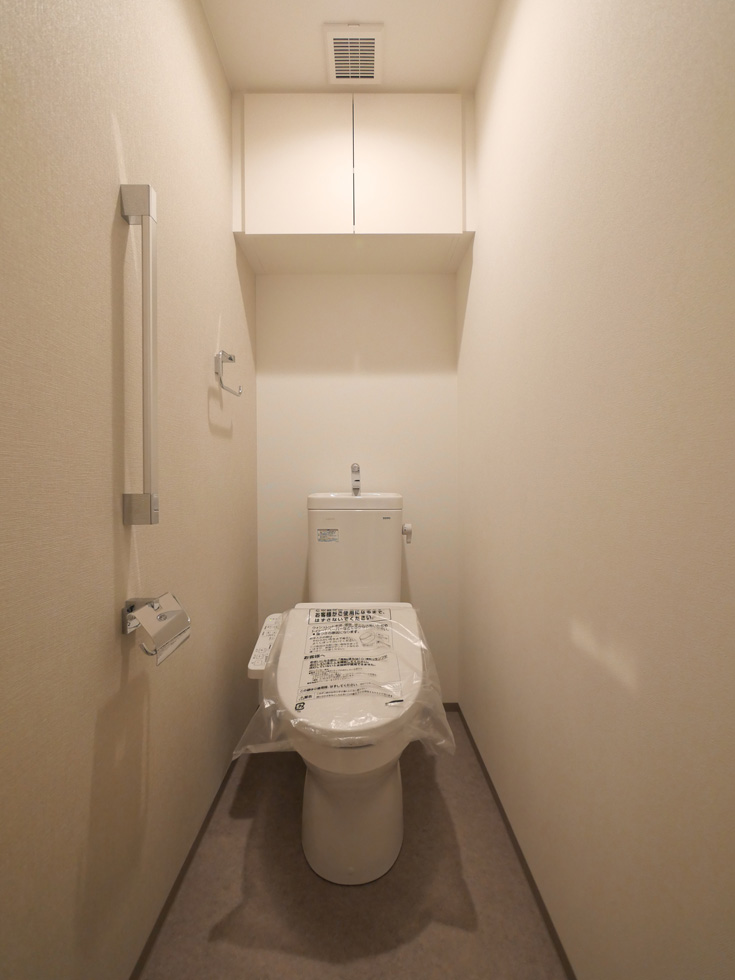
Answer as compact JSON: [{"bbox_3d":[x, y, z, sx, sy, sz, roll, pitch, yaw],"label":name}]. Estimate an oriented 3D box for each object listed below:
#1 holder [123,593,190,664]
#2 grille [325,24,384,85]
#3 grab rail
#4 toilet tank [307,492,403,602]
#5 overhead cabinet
[{"bbox_3d":[-0.398,0.253,0.740,0.083,0.101,0.126,0,0,-1],"label":"holder"},{"bbox_3d":[-0.041,-1.354,1.239,0.177,0.020,0.172,0,0,-1],"label":"grille"},{"bbox_3d":[-0.415,-0.242,0.723,0.053,0.612,0.026,0,0,-1],"label":"grab rail"},{"bbox_3d":[-0.044,0.234,1.516,0.345,0.440,0.195,0,0,-1],"label":"toilet tank"},{"bbox_3d":[-0.054,-1.107,1.492,0.758,0.486,0.301,0,0,-1],"label":"overhead cabinet"}]

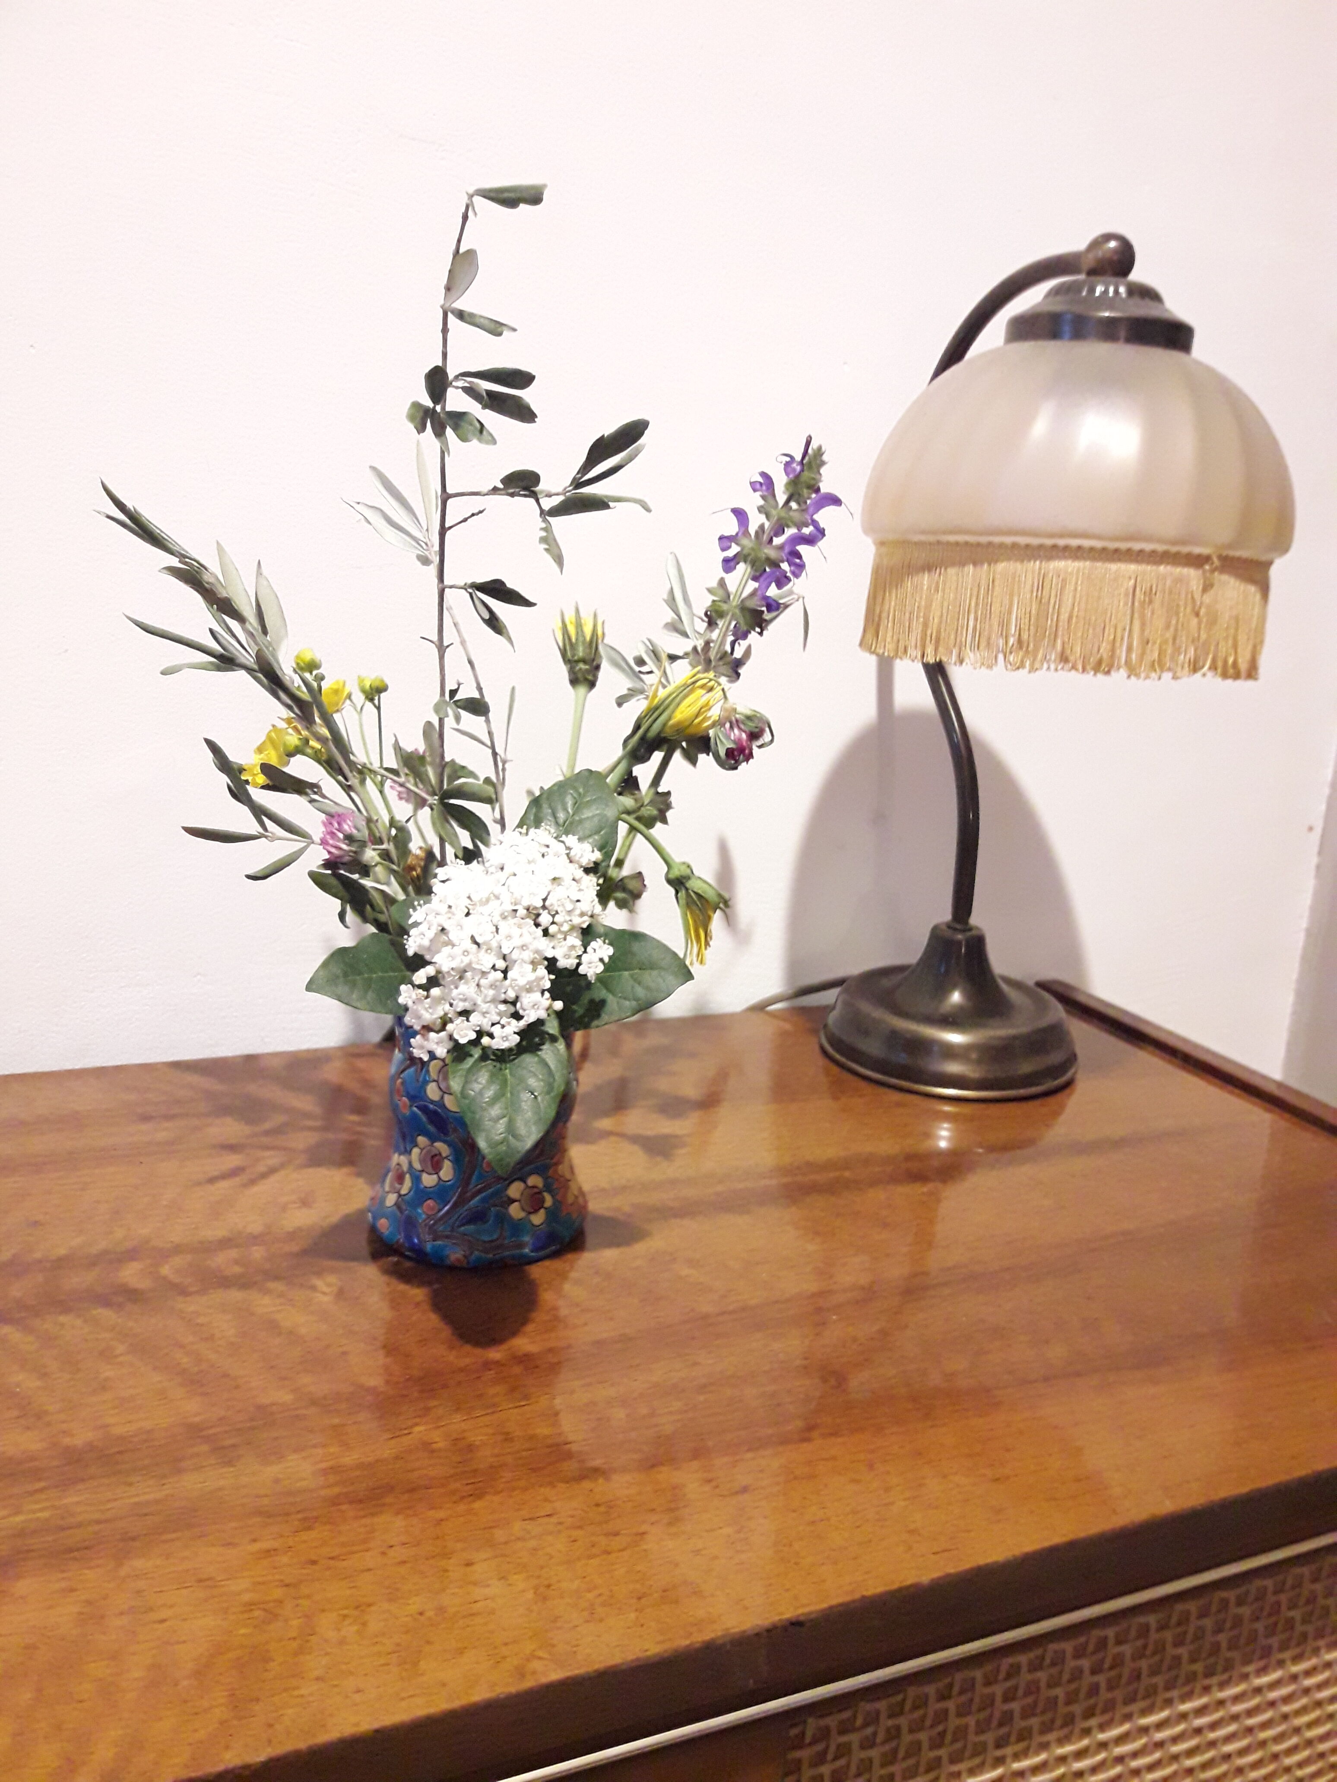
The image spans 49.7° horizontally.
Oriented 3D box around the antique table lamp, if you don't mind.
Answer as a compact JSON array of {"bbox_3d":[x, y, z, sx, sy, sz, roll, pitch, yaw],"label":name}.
[{"bbox_3d":[0.177,-0.098,0.692,0.192,0.405,0.220,-4,16,-29],"label":"antique table lamp"}]

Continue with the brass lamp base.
[{"bbox_3d":[0.150,0.053,0.762,0.135,0.075,0.135,3,14,-1],"label":"brass lamp base"}]

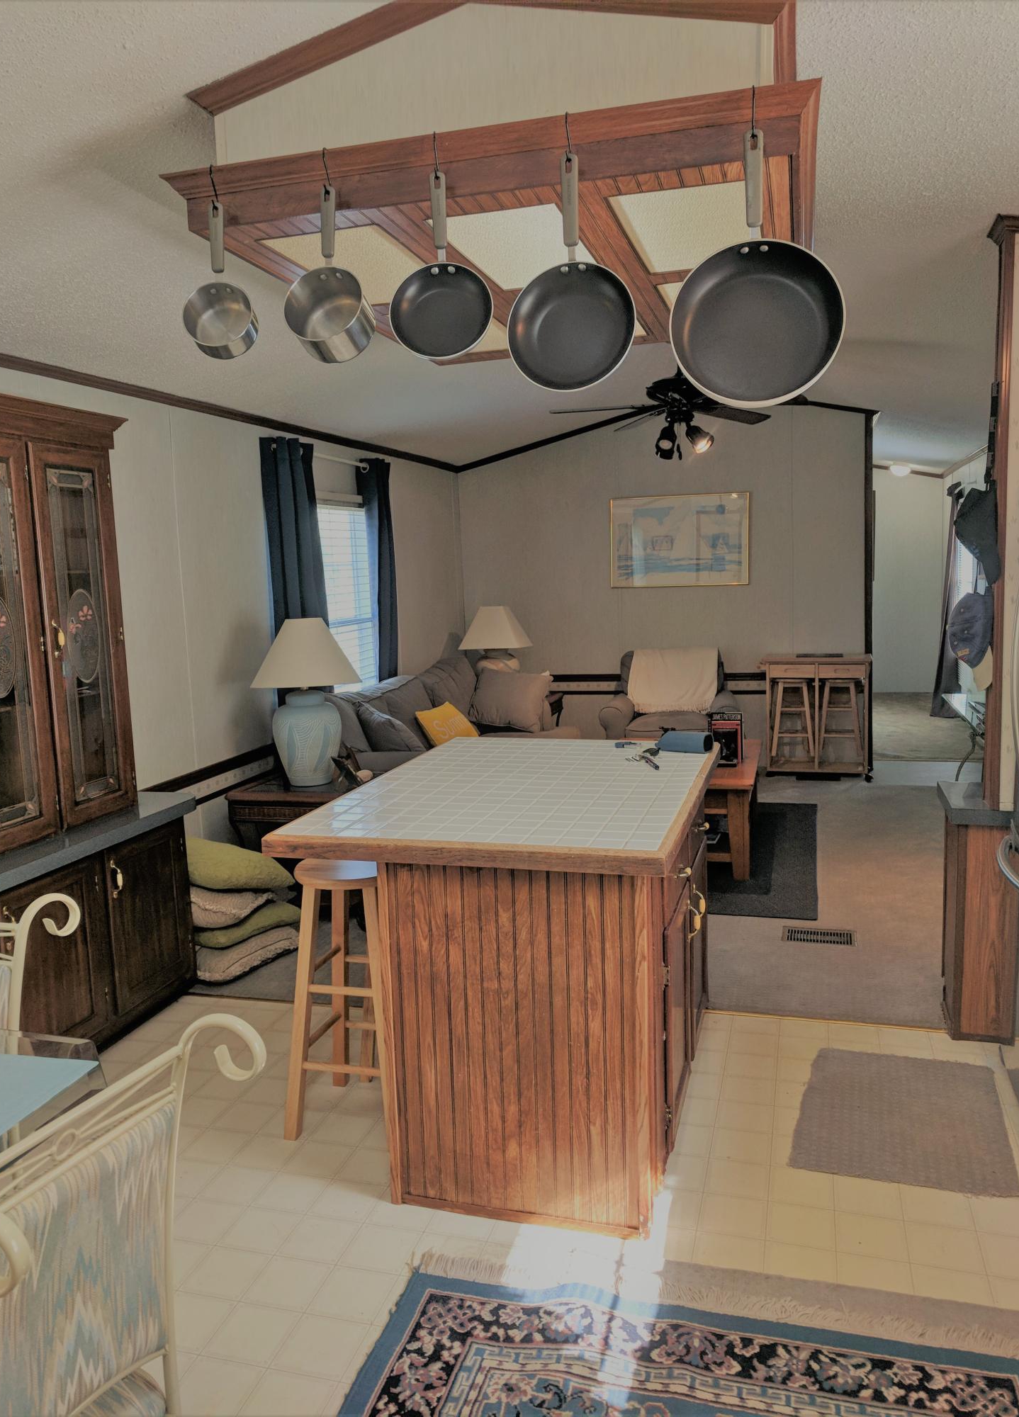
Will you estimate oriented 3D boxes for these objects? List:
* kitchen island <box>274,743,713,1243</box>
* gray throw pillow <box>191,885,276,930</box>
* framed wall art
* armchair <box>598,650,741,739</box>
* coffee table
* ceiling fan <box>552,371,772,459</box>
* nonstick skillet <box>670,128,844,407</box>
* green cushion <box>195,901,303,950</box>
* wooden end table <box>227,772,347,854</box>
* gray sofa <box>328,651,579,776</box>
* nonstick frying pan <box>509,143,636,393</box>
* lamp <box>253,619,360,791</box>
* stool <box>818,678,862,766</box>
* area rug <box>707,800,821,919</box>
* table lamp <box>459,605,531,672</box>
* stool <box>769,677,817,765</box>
[{"bbox_3d":[0.078,0.667,3.175,0.973,0.907,1.452,1,8,16],"label":"kitchen island"},{"bbox_3d":[-1.154,0.747,4.213,0.430,0.140,0.430,3,9,28],"label":"gray throw pillow"},{"bbox_3d":[1.231,-1.211,7.740,1.000,0.655,0.030,1,8,16],"label":"framed wall art"},{"bbox_3d":[1.121,0.069,7.297,0.920,0.910,0.930,0,8,13],"label":"armchair"},{"bbox_3d":[0.914,0.509,5.764,0.830,0.470,1.260,0,8,15],"label":"coffee table"},{"bbox_3d":[0.855,-1.474,5.237,1.330,0.499,1.330,1,8,16],"label":"ceiling fan"},{"bbox_3d":[0.448,-0.792,1.935,0.308,0.481,0.116,-1,-5,12],"label":"nonstick skillet"},{"bbox_3d":[-1.151,0.853,4.300,0.460,0.125,0.460,3,9,30],"label":"green cushion"},{"bbox_3d":[-0.814,0.630,4.918,0.690,0.575,0.630,0,8,15],"label":"wooden end table"},{"bbox_3d":[-0.260,0.250,6.354,1.000,0.900,2.360,0,8,15],"label":"gray sofa"},{"bbox_3d":[0.121,-0.840,2.073,0.253,0.450,0.094,0,-2,13],"label":"nonstick frying pan"},{"bbox_3d":[-0.934,-0.033,4.844,0.504,0.744,0.504,1,8,16],"label":"lamp"},{"bbox_3d":[2.306,0.068,7.401,0.300,0.540,0.300,1,8,16],"label":"stool"},{"bbox_3d":[0.930,0.736,5.770,1.430,0.012,2.170,1,8,16],"label":"area rug"},{"bbox_3d":[-0.096,-0.420,7.730,0.420,0.660,0.420,0,8,15],"label":"table lamp"},{"bbox_3d":[2.001,0.064,7.487,0.300,0.540,0.300,1,8,16],"label":"stool"}]

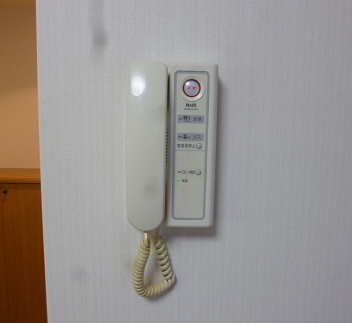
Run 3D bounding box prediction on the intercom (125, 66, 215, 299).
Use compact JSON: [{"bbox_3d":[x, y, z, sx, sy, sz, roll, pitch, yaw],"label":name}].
[{"bbox_3d":[-0.006,0.035,0.385,0.114,0.313,0.062,1,6,-1],"label":"intercom"}]

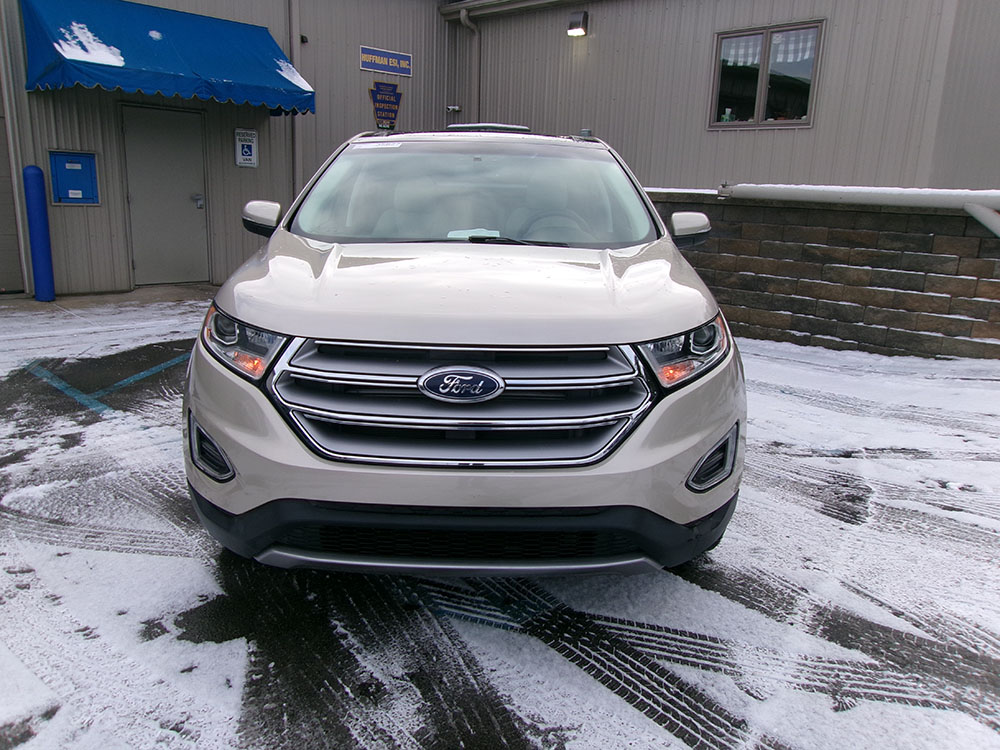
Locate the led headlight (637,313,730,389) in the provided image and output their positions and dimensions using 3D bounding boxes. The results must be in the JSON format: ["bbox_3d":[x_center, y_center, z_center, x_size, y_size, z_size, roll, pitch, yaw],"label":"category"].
[{"bbox_3d":[0.578,-0.075,2.400,0.365,0.175,0.390,1,12,-1],"label":"led headlight"}]

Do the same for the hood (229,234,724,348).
[{"bbox_3d":[-0.102,-0.316,2.645,1.680,0.260,1.220,1,12,-1],"label":"hood"}]

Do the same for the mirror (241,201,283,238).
[{"bbox_3d":[-1.091,-0.709,3.587,0.205,0.185,0.160,1,12,-1],"label":"mirror"}]

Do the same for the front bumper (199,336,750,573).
[{"bbox_3d":[-0.111,0.221,2.369,1.880,0.690,0.550,1,12,-1],"label":"front bumper"}]

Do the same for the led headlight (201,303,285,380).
[{"bbox_3d":[-0.787,-0.104,2.386,0.365,0.175,0.390,1,12,-1],"label":"led headlight"}]

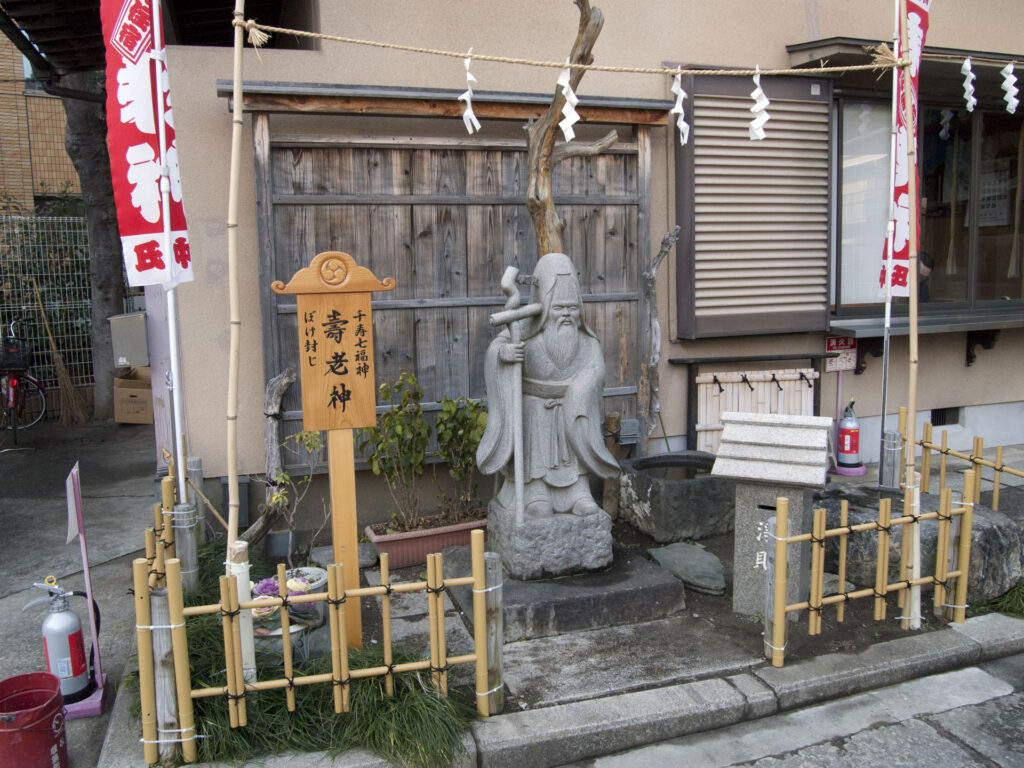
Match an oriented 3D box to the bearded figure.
[{"bbox_3d":[0.168,-0.006,3.869,0.670,1.201,0.380,-4,8,-18],"label":"bearded figure"}]

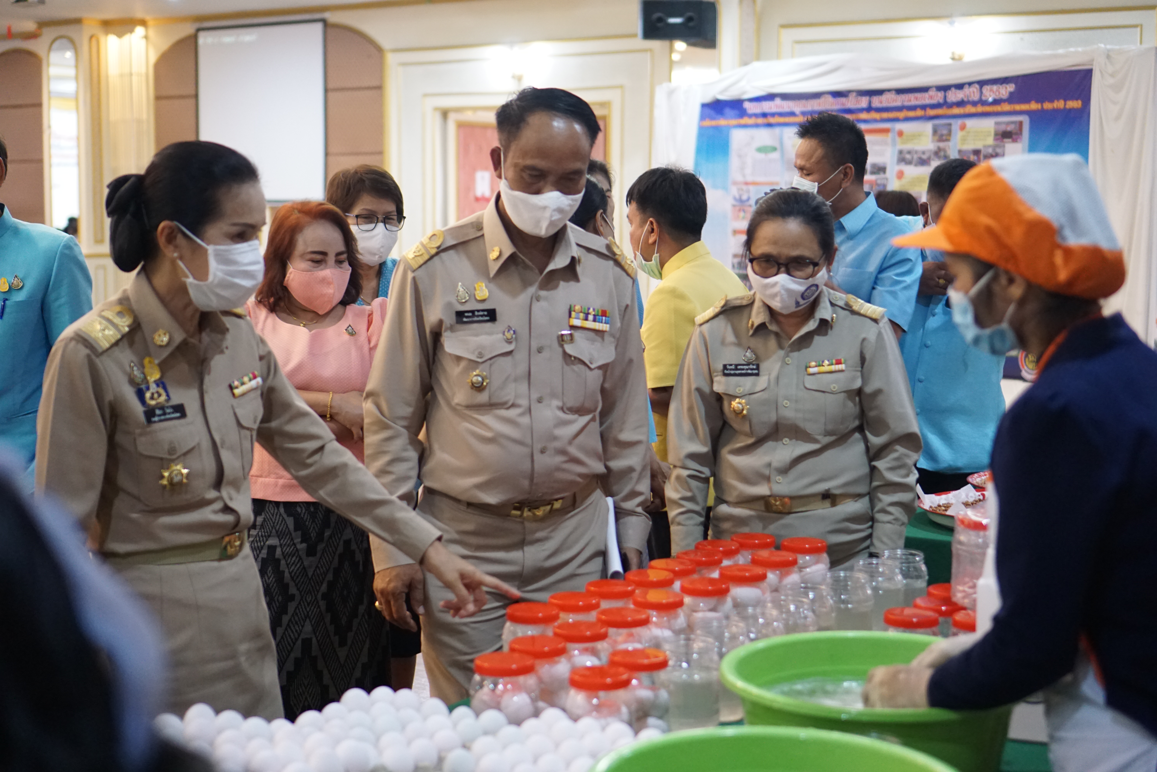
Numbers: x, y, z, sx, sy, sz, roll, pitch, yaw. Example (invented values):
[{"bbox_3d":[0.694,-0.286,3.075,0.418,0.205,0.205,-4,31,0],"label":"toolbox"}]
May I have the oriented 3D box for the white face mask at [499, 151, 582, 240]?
[{"bbox_3d":[-0.064,-0.329,2.850,0.145,0.110,0.115,-1,29,-12],"label":"white face mask"}]

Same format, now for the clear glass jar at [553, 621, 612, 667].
[{"bbox_3d":[0.004,0.459,2.679,0.098,0.145,0.098,0,6,0],"label":"clear glass jar"}]

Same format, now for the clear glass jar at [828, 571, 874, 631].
[{"bbox_3d":[0.494,0.420,3.068,0.097,0.142,0.097,0,6,0],"label":"clear glass jar"}]

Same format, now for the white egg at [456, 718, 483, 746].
[{"bbox_3d":[-0.155,0.498,2.364,0.043,0.056,0.043,0,7,0],"label":"white egg"}]

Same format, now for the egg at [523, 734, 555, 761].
[{"bbox_3d":[-0.054,0.509,2.320,0.043,0.056,0.043,0,6,0],"label":"egg"}]

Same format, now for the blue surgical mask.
[{"bbox_3d":[0.575,-0.106,2.360,0.110,0.110,0.135,-21,-2,23],"label":"blue surgical mask"}]

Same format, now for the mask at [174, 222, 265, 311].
[{"bbox_3d":[-0.567,-0.185,2.650,0.115,0.110,0.135,18,12,19],"label":"mask"}]

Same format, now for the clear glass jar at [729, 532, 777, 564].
[{"bbox_3d":[0.354,0.380,3.394,0.098,0.145,0.098,0,6,0],"label":"clear glass jar"}]

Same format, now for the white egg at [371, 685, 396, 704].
[{"bbox_3d":[-0.293,0.479,2.514,0.043,0.056,0.043,0,7,0],"label":"white egg"}]

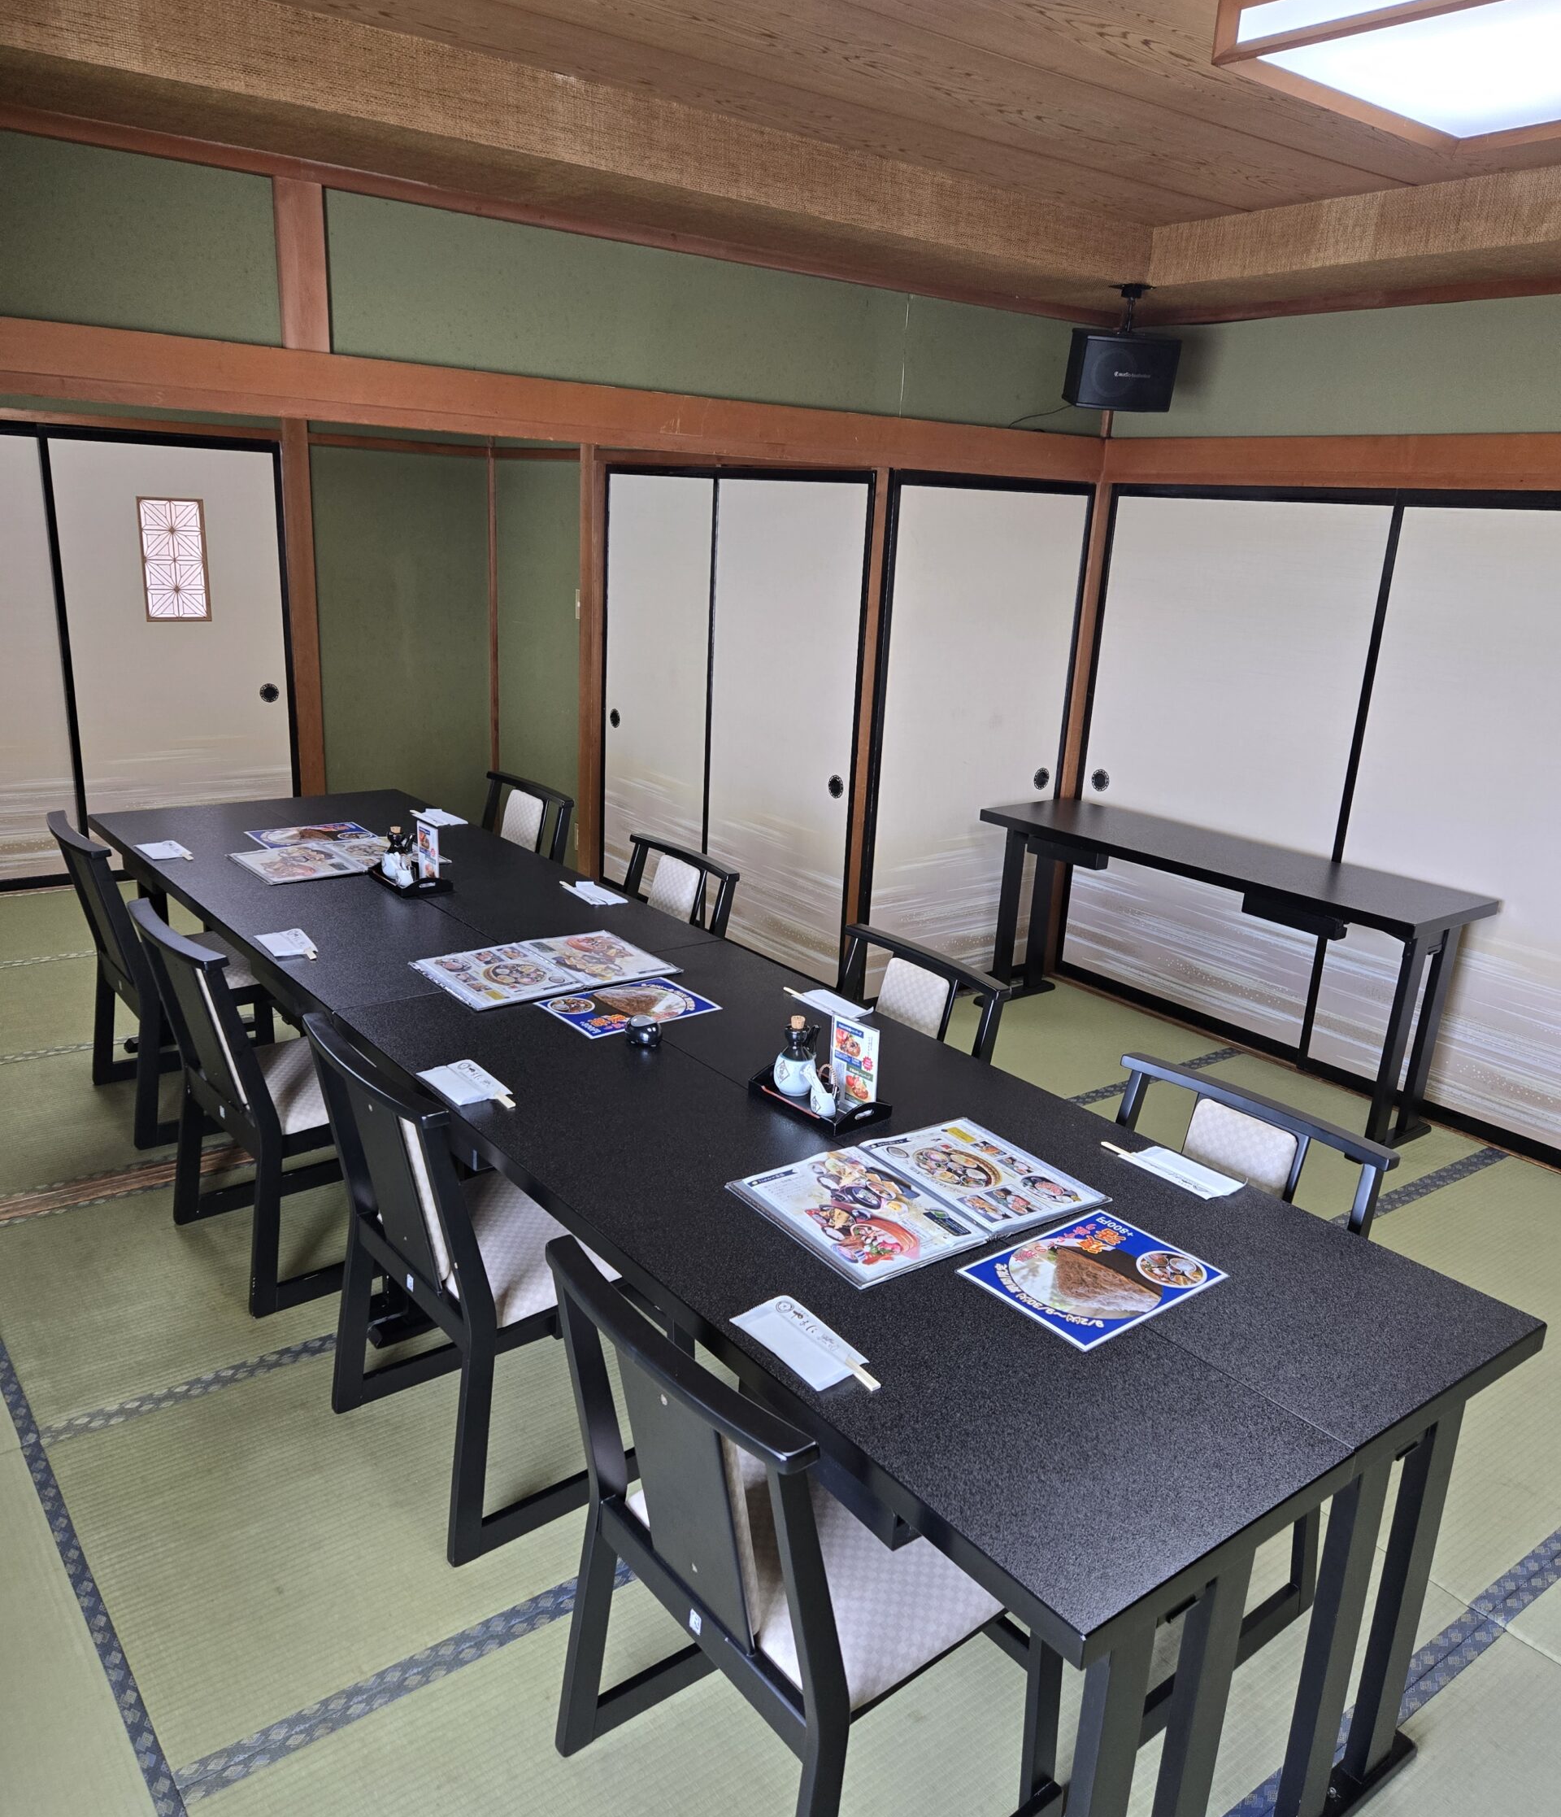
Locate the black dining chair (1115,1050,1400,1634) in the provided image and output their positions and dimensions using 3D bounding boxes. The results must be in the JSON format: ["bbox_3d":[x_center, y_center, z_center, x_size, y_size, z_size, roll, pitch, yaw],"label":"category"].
[{"bbox_3d":[0.553,0.726,2.189,0.530,0.785,0.490,-11,22,-40],"label":"black dining chair"}]

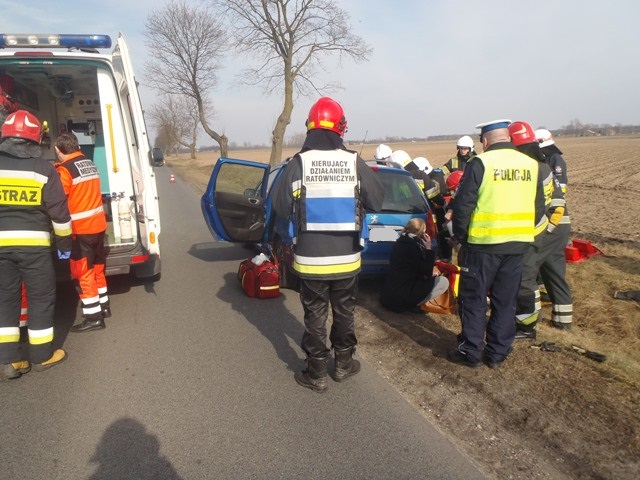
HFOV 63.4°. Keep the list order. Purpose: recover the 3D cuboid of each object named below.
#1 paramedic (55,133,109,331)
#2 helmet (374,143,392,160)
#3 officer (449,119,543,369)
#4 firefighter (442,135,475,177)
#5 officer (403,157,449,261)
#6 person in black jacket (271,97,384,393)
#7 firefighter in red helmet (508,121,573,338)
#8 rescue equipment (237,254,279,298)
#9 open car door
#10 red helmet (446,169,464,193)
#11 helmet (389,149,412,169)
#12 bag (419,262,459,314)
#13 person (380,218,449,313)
[{"bbox_3d":[-2.115,-0.059,4.603,0.430,1.740,0.500,6,13,34],"label":"paramedic"},{"bbox_3d":[0.972,-1.350,7.900,0.290,0.240,0.250,-26,16,-36],"label":"helmet"},{"bbox_3d":[1.262,0.024,3.855,0.580,1.820,0.400,-9,12,-32],"label":"officer"},{"bbox_3d":[2.143,-0.674,7.815,0.580,1.800,0.420,5,12,30],"label":"firefighter"},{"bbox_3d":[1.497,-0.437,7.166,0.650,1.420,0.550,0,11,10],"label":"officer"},{"bbox_3d":[0.047,0.043,3.403,0.700,1.880,0.420,-1,10,4],"label":"person in black jacket"},{"bbox_3d":[1.780,-0.062,4.291,0.500,1.780,0.560,7,14,39],"label":"firefighter in red helmet"},{"bbox_3d":[-0.665,0.433,5.726,0.310,0.320,0.470,-8,12,-29],"label":"rescue equipment"},{"bbox_3d":[-1.133,-0.484,6.944,1.000,1.130,0.200,0,12,-28],"label":"open car door"},{"bbox_3d":[1.575,-0.665,5.886,0.300,0.250,0.240,-24,13,-6],"label":"red helmet"},{"bbox_3d":[0.985,-0.973,6.335,0.300,0.250,0.240,-37,-9,30],"label":"helmet"},{"bbox_3d":[1.229,0.484,5.280,0.400,0.460,0.340,-2,10,0],"label":"bag"},{"bbox_3d":[0.915,0.222,5.047,0.650,0.910,0.540,-6,12,-24],"label":"person"}]

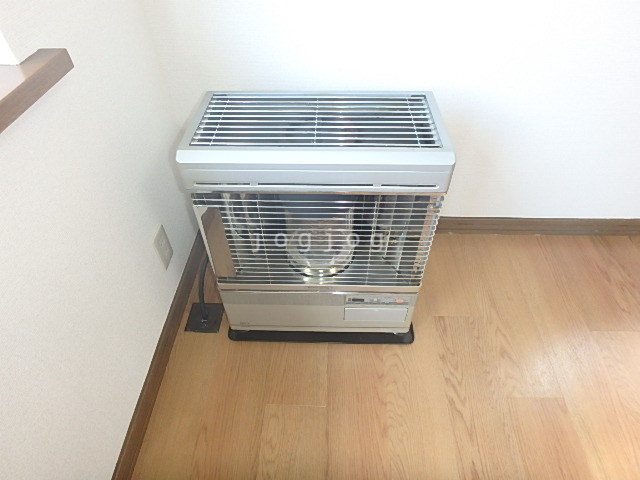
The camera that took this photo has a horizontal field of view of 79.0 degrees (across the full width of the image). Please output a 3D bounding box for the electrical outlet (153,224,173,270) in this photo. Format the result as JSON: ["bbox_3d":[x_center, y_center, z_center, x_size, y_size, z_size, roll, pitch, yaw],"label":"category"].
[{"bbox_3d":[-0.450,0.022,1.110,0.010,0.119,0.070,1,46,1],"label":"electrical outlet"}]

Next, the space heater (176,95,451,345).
[{"bbox_3d":[0.000,-0.018,0.986,0.525,0.620,0.280,1,46,2],"label":"space heater"}]

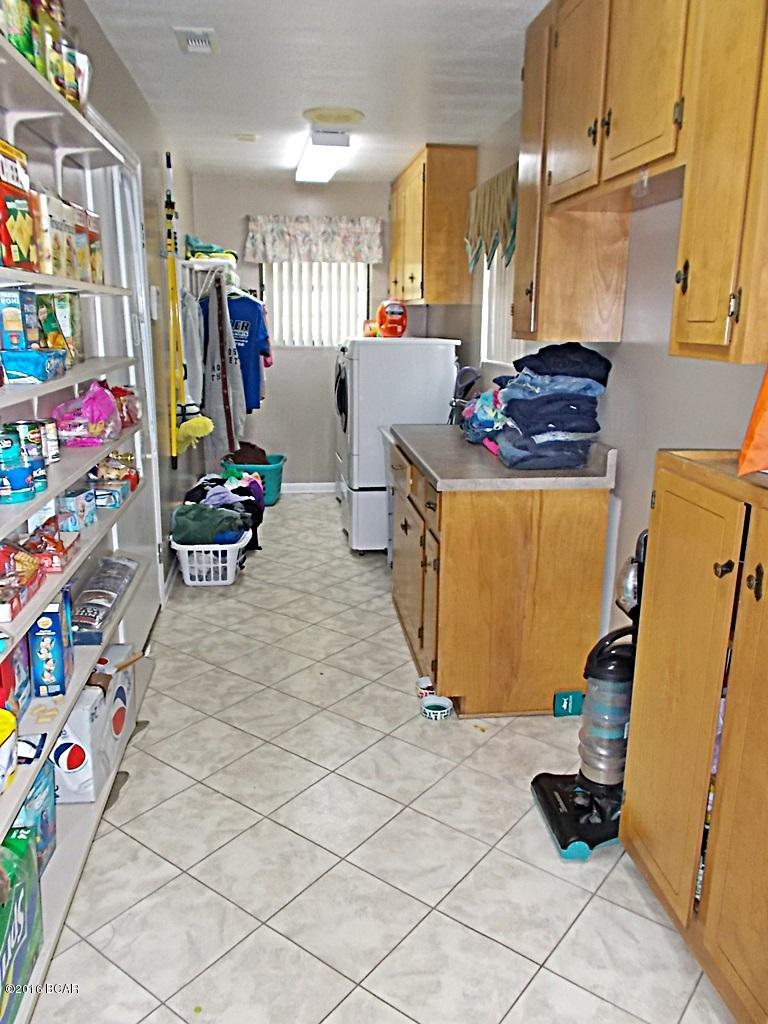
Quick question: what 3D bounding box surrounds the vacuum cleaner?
[{"bbox_3d":[0.675,0.456,2.234,0.380,0.980,0.350,-3,14,-14],"label":"vacuum cleaner"}]

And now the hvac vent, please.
[{"bbox_3d":[-0.707,-1.753,2.875,0.150,0.020,0.260,-1,14,-7],"label":"hvac vent"}]

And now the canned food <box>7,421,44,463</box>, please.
[{"bbox_3d":[-0.821,-0.143,1.781,0.077,0.116,0.077,-1,14,-8],"label":"canned food"}]

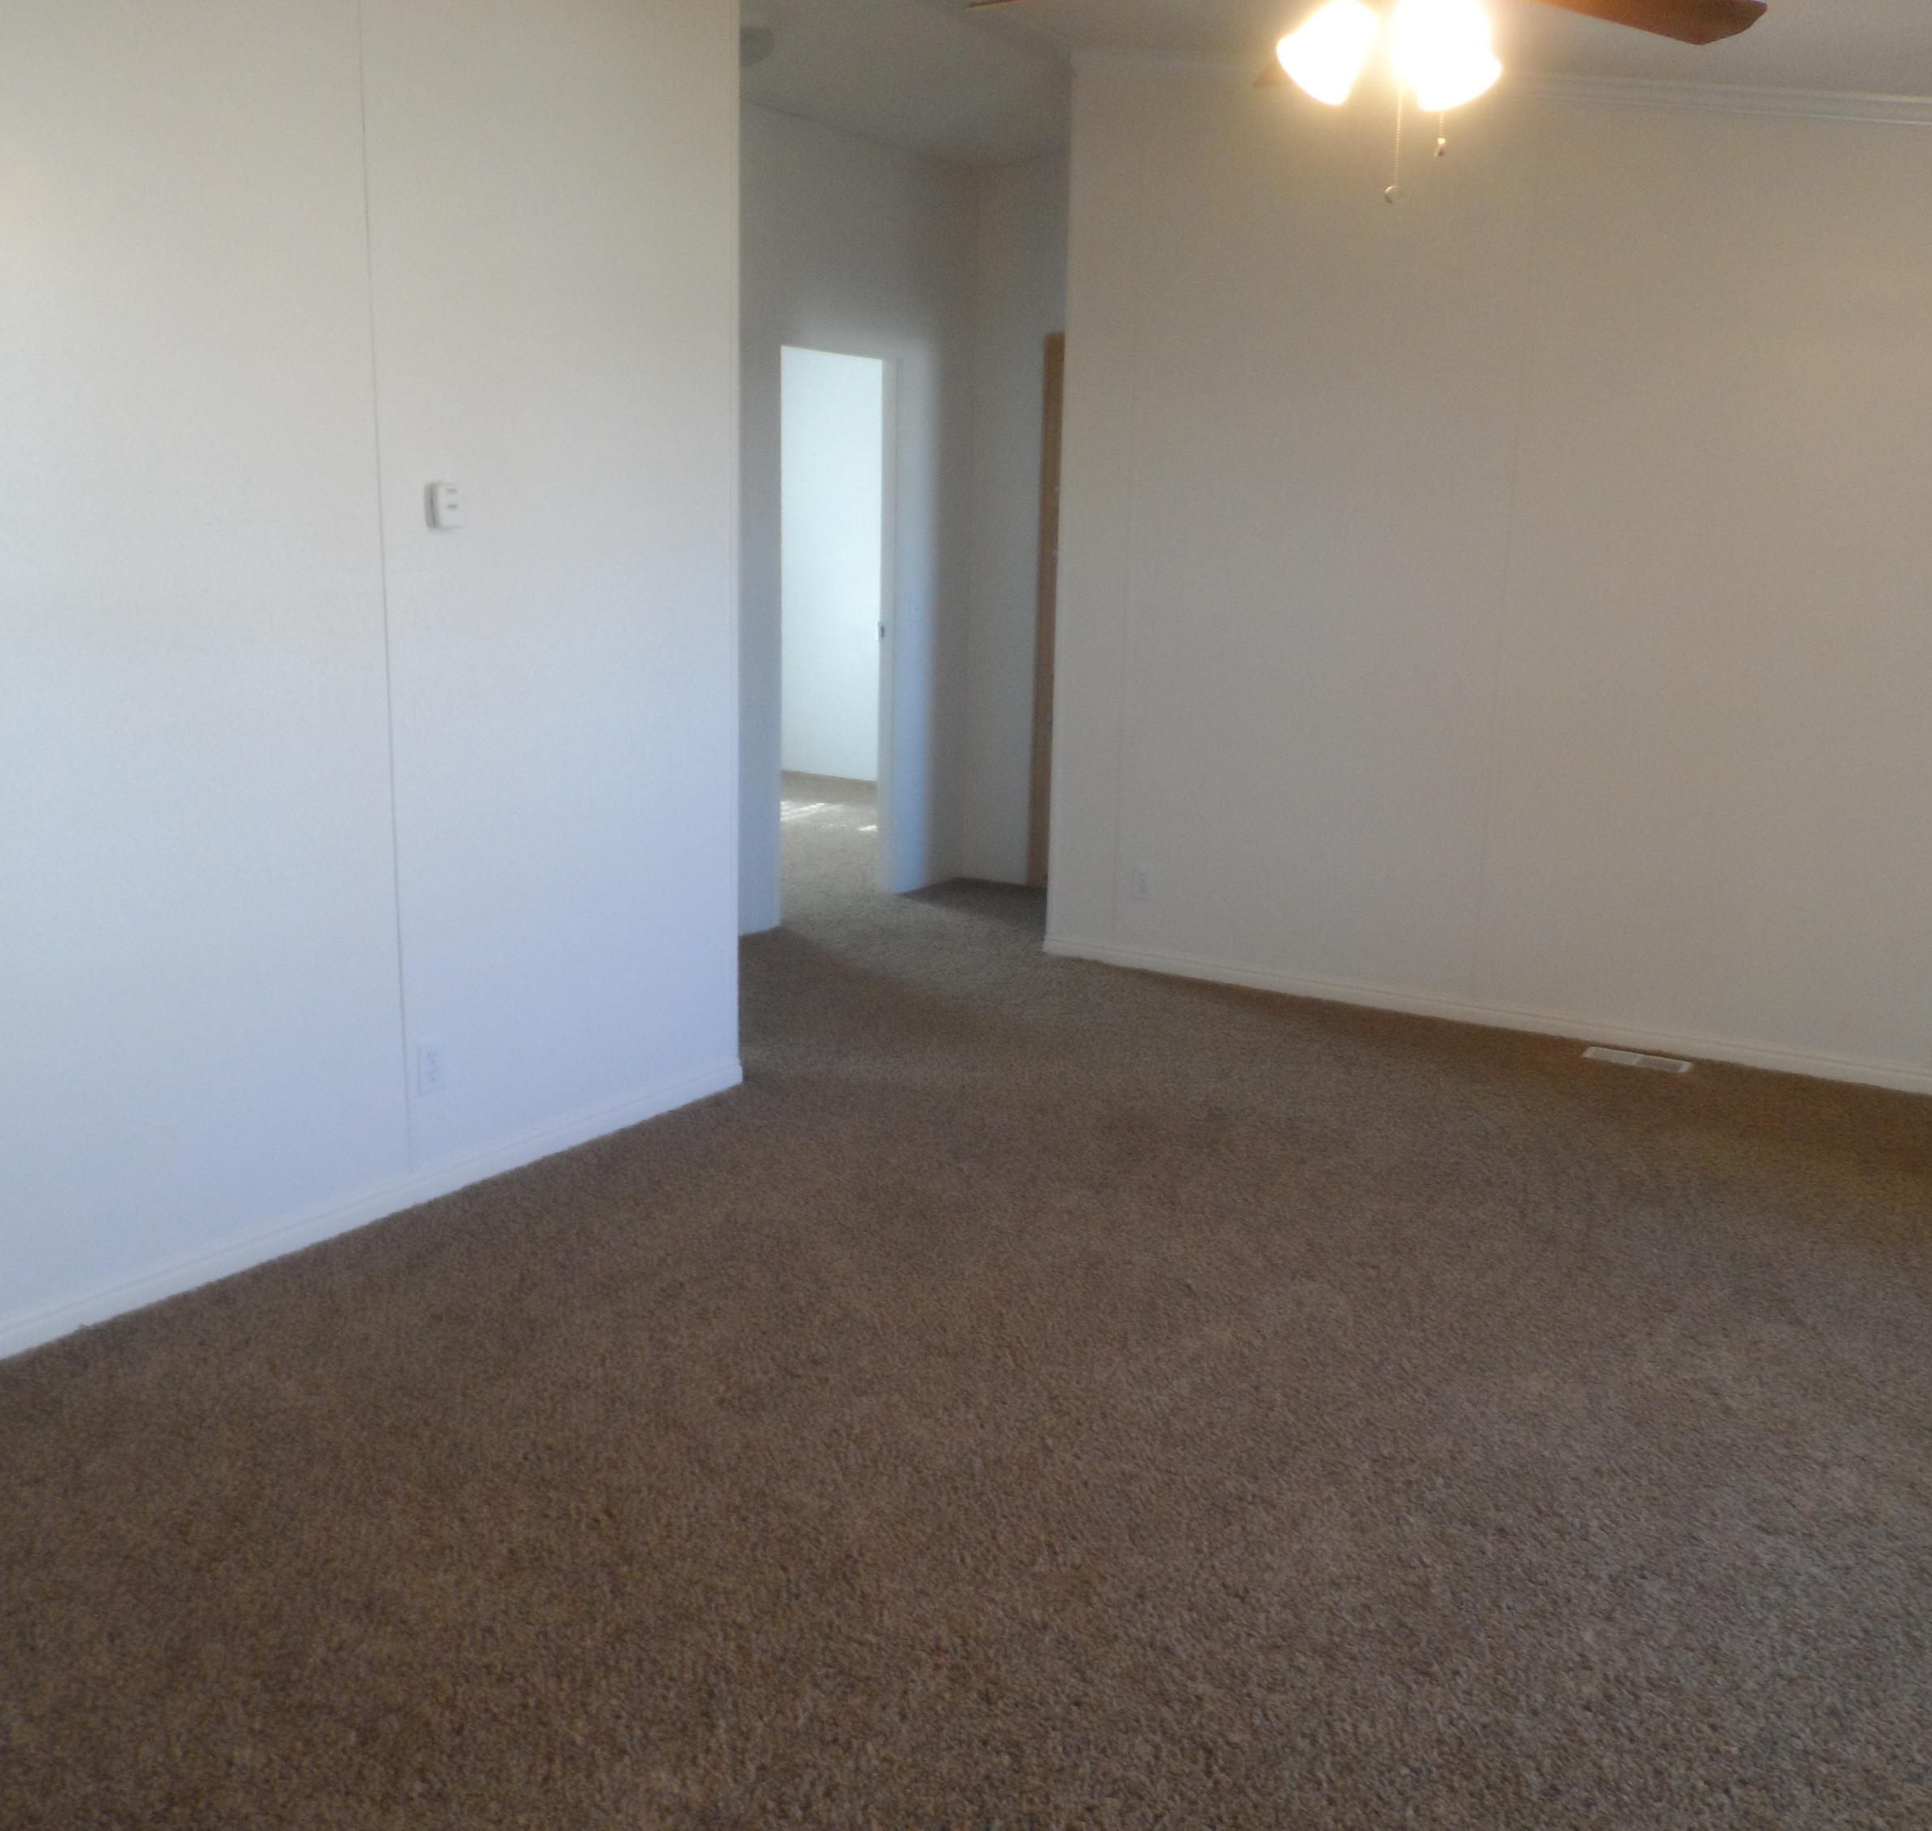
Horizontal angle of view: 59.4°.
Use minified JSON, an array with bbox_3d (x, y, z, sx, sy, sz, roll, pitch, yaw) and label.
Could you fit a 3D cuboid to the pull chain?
[{"bbox_3d":[0.634,-1.143,2.494,0.027,0.181,0.027,4,11,13],"label":"pull chain"}]

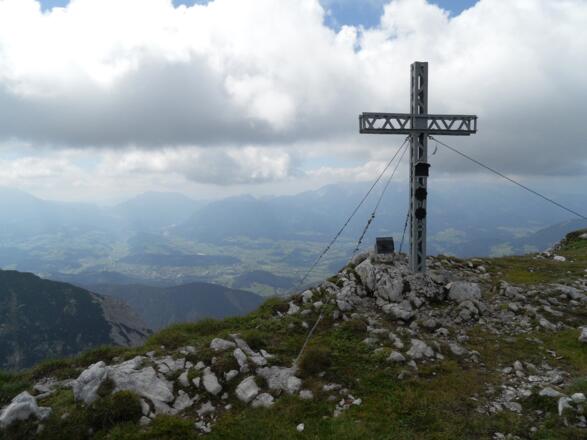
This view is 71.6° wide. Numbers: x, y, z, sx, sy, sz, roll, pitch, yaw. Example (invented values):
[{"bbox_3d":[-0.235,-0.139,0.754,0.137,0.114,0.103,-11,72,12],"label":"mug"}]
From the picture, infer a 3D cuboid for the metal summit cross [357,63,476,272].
[{"bbox_3d":[2.417,-0.990,7.884,2.261,3.992,0.228,-1,3,-8],"label":"metal summit cross"}]

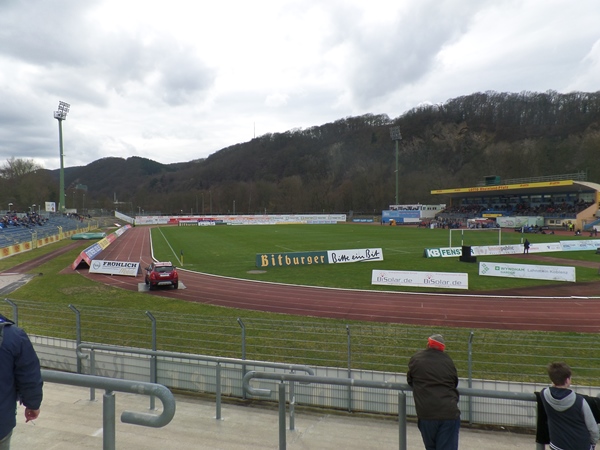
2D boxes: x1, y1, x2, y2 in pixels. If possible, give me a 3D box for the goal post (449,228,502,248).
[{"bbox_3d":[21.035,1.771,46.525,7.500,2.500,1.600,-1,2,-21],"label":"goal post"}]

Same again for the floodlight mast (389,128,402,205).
[{"bbox_3d":[40.721,-21.340,167.229,4.200,40.000,3.000,1,2,27],"label":"floodlight mast"}]

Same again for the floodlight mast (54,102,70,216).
[{"bbox_3d":[-74.578,-19.043,125.655,3.000,40.000,4.200,0,2,21],"label":"floodlight mast"}]

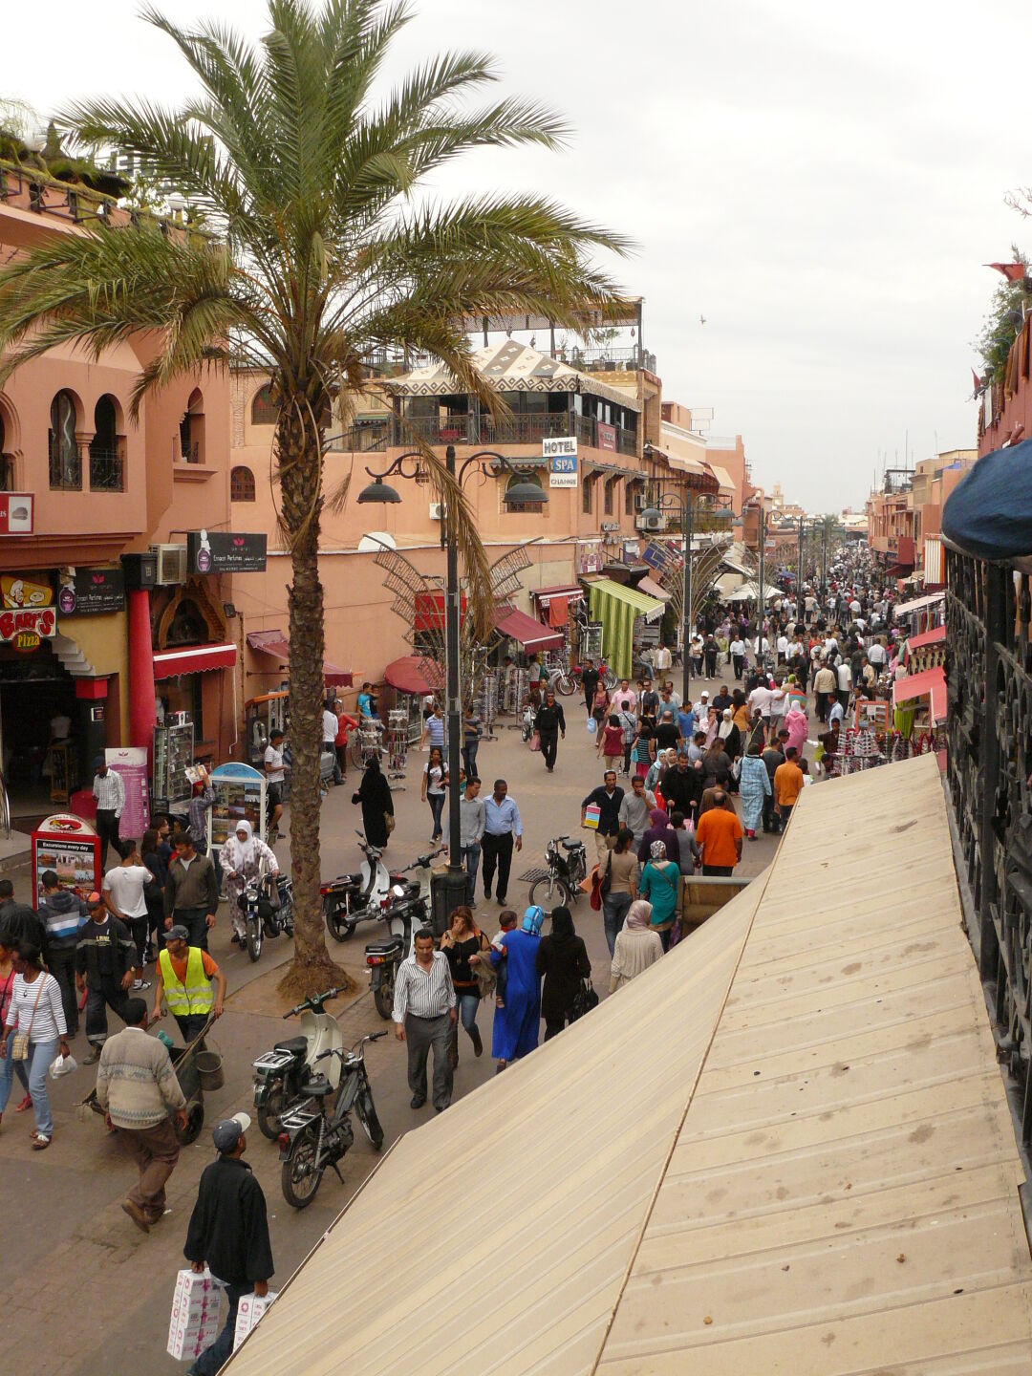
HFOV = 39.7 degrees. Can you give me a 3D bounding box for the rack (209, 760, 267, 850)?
[{"bbox_3d":[-4.259,2.093,21.749,0.850,1.850,0.420,3,7,25],"label":"rack"}]

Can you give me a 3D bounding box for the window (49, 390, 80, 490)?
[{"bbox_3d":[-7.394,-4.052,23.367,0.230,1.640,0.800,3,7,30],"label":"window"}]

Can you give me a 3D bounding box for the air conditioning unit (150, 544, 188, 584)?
[{"bbox_3d":[-6.528,-2.334,26.903,0.330,0.720,0.850,2,6,22],"label":"air conditioning unit"}]

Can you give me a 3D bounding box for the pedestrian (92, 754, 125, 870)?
[{"bbox_3d":[-6.591,1.990,23.084,0.500,1.760,0.380,3,7,22],"label":"pedestrian"}]

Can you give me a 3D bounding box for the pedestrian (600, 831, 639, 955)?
[{"bbox_3d":[1.279,2.534,17.549,0.480,1.650,0.380,2,6,14],"label":"pedestrian"}]

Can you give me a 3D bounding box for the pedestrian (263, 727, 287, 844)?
[{"bbox_3d":[-4.101,1.654,24.219,0.460,1.800,0.460,-1,6,-8],"label":"pedestrian"}]

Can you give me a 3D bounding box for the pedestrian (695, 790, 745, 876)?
[{"bbox_3d":[2.790,2.259,19.629,0.660,1.740,0.400,1,6,12],"label":"pedestrian"}]

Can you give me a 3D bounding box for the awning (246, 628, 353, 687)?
[{"bbox_3d":[-4.240,-0.532,28.206,1.550,1.150,1.600,2,6,15],"label":"awning"}]

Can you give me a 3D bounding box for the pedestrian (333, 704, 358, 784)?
[{"bbox_3d":[-3.728,1.139,31.218,0.500,1.660,0.380,3,7,25],"label":"pedestrian"}]

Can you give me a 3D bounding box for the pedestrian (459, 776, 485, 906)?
[{"bbox_3d":[-0.719,2.166,20.489,0.580,1.820,0.420,0,6,-3],"label":"pedestrian"}]

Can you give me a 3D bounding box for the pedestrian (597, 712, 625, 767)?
[{"bbox_3d":[2.018,1.328,29.924,0.480,1.570,0.360,1,6,6],"label":"pedestrian"}]

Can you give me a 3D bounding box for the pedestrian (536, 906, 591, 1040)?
[{"bbox_3d":[0.464,2.918,13.869,0.530,1.630,0.380,1,6,11],"label":"pedestrian"}]

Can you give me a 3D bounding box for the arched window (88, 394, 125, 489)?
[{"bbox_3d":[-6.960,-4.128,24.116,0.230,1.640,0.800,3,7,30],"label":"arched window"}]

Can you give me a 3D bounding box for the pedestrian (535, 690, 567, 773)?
[{"bbox_3d":[0.768,0.941,31.457,0.640,1.800,0.420,0,6,2],"label":"pedestrian"}]

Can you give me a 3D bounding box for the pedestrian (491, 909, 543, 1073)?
[{"bbox_3d":[0.005,2.999,14.521,0.540,1.640,0.430,1,6,8],"label":"pedestrian"}]

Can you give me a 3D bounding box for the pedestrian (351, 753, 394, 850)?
[{"bbox_3d":[-2.378,1.893,24.069,0.560,1.570,0.520,-2,6,-21],"label":"pedestrian"}]

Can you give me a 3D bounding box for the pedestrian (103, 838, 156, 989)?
[{"bbox_3d":[-4.585,2.658,16.976,0.580,1.720,0.420,2,6,14],"label":"pedestrian"}]

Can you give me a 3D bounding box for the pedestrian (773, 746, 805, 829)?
[{"bbox_3d":[4.676,1.859,24.361,0.500,1.740,0.360,2,6,17],"label":"pedestrian"}]

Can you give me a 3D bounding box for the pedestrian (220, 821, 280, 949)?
[{"bbox_3d":[-3.397,2.476,18.198,0.660,1.600,0.500,1,6,11],"label":"pedestrian"}]

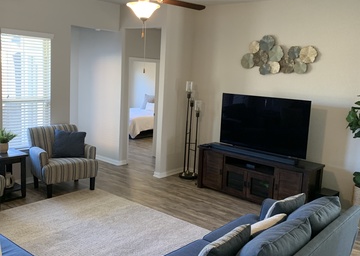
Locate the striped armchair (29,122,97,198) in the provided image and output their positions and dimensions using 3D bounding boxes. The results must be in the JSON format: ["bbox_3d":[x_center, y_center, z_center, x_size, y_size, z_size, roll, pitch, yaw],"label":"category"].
[{"bbox_3d":[-1.814,0.498,5.576,0.820,0.921,0.770,-5,12,-39],"label":"striped armchair"}]

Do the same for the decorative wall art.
[{"bbox_3d":[1.486,-1.115,5.540,1.235,0.605,0.070,10,12,40],"label":"decorative wall art"}]

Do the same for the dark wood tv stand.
[{"bbox_3d":[1.162,0.756,5.555,1.886,0.690,0.428,10,12,40],"label":"dark wood tv stand"}]

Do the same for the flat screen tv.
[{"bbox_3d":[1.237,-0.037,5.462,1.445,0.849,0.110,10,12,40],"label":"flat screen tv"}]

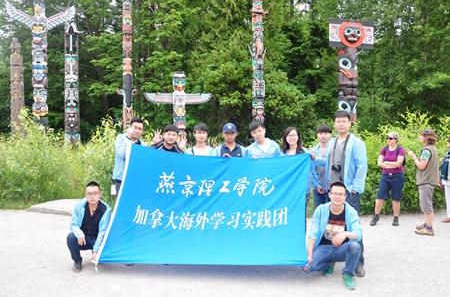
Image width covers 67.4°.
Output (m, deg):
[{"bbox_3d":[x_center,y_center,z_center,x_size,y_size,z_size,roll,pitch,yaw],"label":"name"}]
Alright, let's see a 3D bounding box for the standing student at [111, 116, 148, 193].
[{"bbox_3d":[-1.143,0.515,4.100,0.470,1.770,0.380,0,0,-12],"label":"standing student"}]

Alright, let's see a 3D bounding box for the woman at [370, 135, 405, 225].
[{"bbox_3d":[2.941,0.550,6.100,0.530,1.700,0.410,0,0,33],"label":"woman"}]

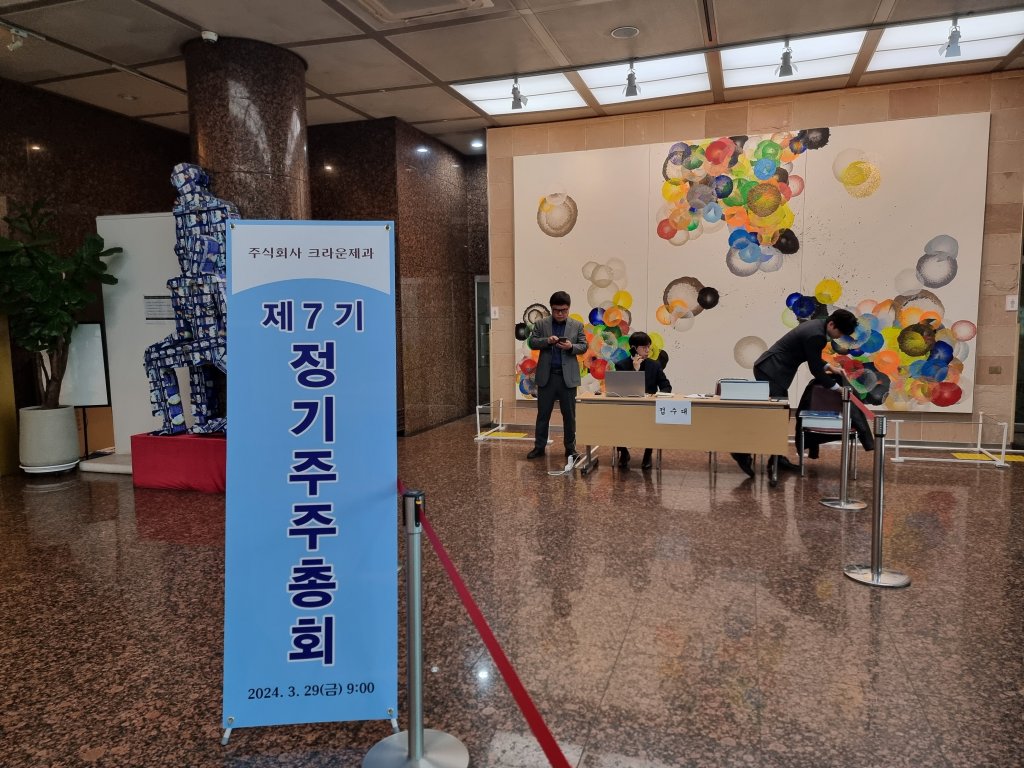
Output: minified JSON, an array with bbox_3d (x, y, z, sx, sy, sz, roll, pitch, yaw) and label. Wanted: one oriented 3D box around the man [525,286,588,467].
[{"bbox_3d":[0.463,-0.096,7.365,0.620,1.730,0.420,-1,5,2],"label":"man"}]

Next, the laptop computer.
[{"bbox_3d":[1.070,0.001,6.576,0.360,0.235,0.280,1,6,20],"label":"laptop computer"}]

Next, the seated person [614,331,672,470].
[{"bbox_3d":[1.281,0.152,6.911,0.540,1.300,0.670,0,5,11],"label":"seated person"}]

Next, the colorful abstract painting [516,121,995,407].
[{"bbox_3d":[2.553,-1.320,8.518,5.300,3.180,0.060,1,6,19],"label":"colorful abstract painting"}]

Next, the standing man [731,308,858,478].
[{"bbox_3d":[2.570,0.080,6.454,1.050,1.500,0.550,1,6,13],"label":"standing man"}]

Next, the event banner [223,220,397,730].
[{"bbox_3d":[-0.722,0.299,2.555,0.600,1.800,0.040,-1,-3,-6],"label":"event banner"}]

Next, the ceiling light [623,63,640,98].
[{"bbox_3d":[1.135,-2.869,6.697,0.150,0.300,0.170,1,6,20],"label":"ceiling light"}]

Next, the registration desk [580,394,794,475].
[{"bbox_3d":[1.534,0.477,6.455,1.800,0.735,0.550,1,6,20],"label":"registration desk"}]

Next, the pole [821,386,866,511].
[{"bbox_3d":[2.542,0.474,5.423,0.330,0.900,0.330,1,6,20],"label":"pole"}]

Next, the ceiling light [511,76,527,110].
[{"bbox_3d":[0.072,-2.885,7.029,0.150,0.300,0.170,1,6,20],"label":"ceiling light"}]

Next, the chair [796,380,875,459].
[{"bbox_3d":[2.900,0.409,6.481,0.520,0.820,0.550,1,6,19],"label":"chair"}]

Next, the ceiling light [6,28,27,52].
[{"bbox_3d":[-4.035,-2.781,5.786,0.140,0.170,0.120,-1,5,0],"label":"ceiling light"}]

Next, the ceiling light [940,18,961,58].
[{"bbox_3d":[3.580,-2.821,5.805,0.150,0.300,0.170,1,6,20],"label":"ceiling light"}]

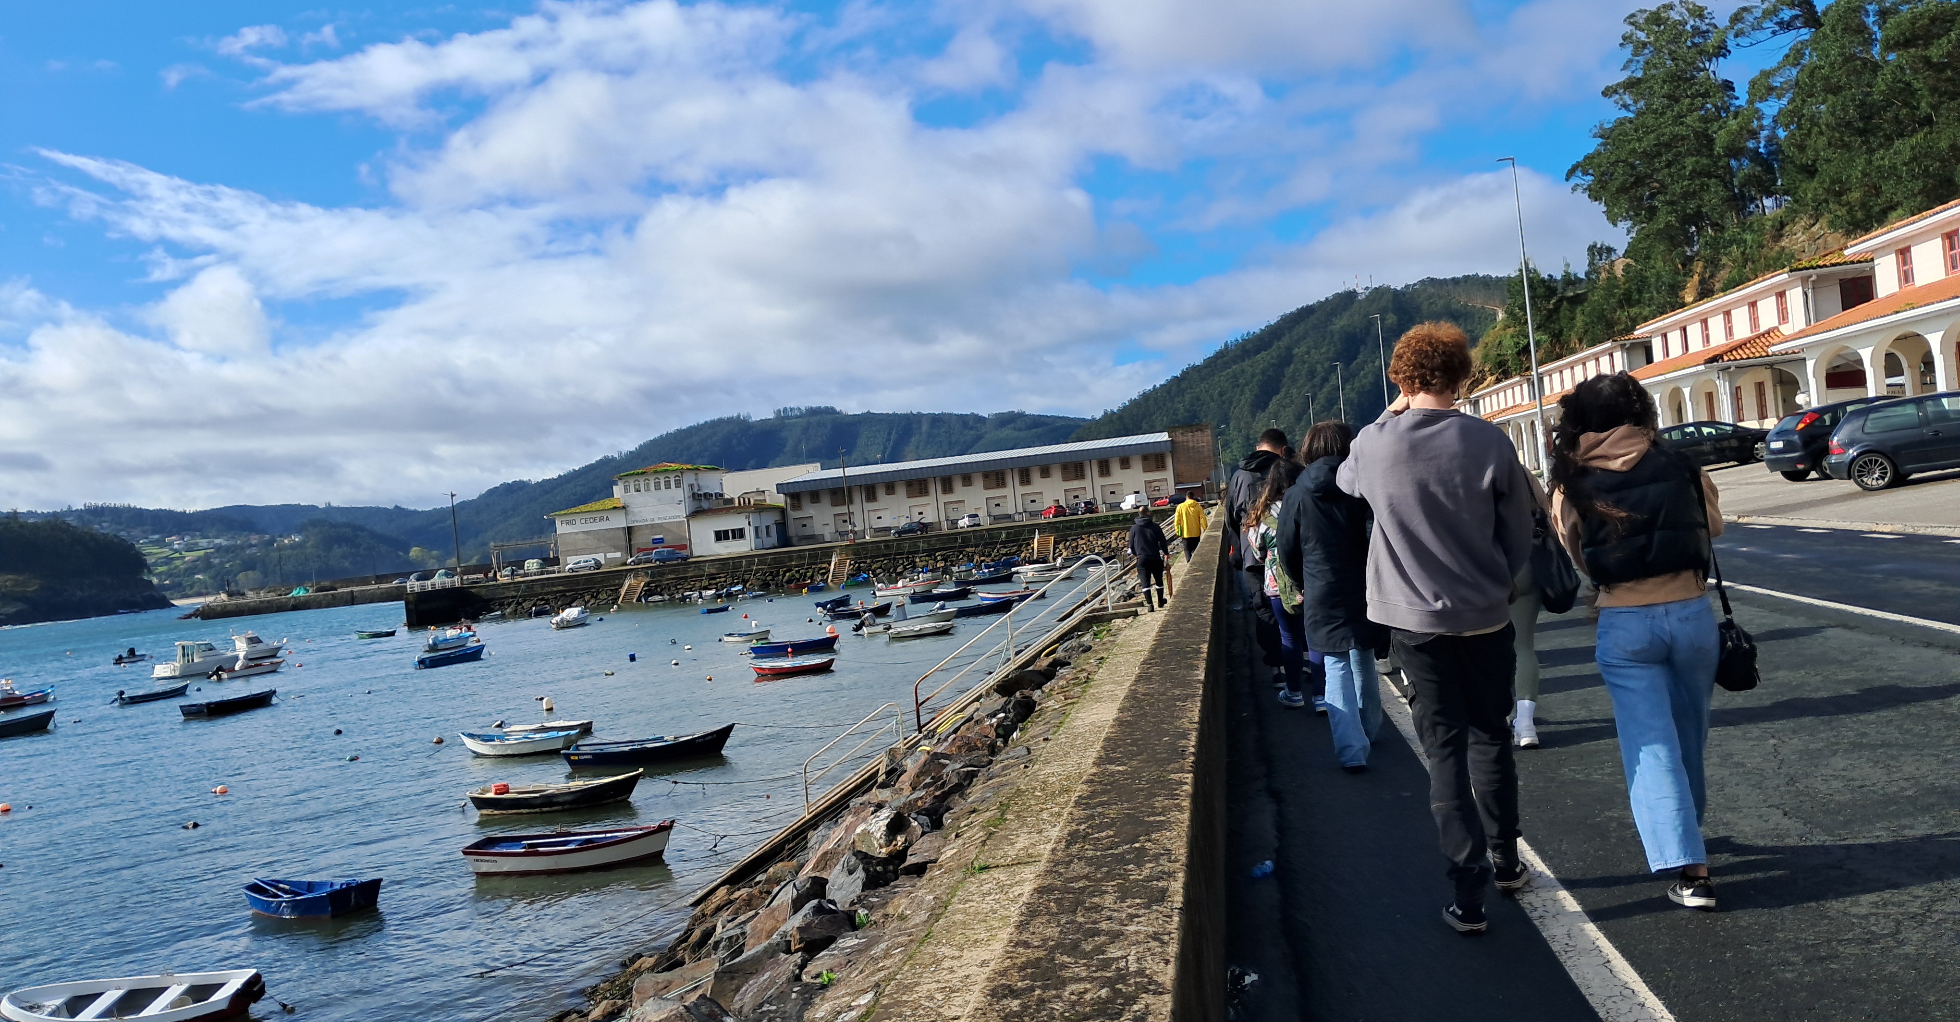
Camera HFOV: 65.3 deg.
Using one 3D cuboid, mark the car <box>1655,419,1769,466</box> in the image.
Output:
[{"bbox_3d":[21.525,-2.007,45.701,4.600,1.420,1.800,-6,0,9],"label":"car"}]

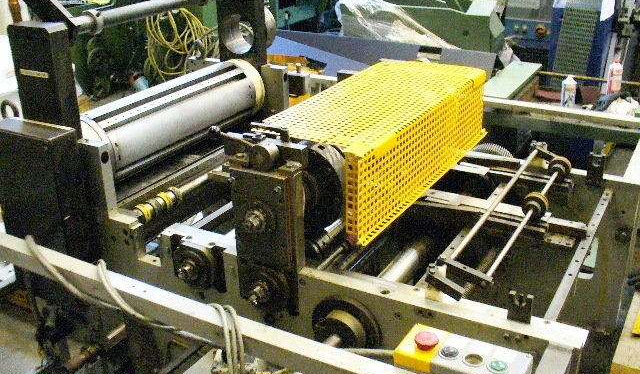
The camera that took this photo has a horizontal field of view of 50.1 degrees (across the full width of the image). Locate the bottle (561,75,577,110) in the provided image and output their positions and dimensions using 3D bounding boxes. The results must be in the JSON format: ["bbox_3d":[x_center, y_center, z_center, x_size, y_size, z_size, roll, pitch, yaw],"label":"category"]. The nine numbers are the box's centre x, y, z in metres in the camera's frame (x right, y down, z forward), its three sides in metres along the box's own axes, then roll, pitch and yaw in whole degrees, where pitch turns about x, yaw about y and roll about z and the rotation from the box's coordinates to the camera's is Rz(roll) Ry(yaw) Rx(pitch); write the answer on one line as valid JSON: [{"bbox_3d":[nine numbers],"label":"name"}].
[{"bbox_3d":[0.819,-0.313,2.243,0.042,0.108,0.030,-5,23,-7],"label":"bottle"}]

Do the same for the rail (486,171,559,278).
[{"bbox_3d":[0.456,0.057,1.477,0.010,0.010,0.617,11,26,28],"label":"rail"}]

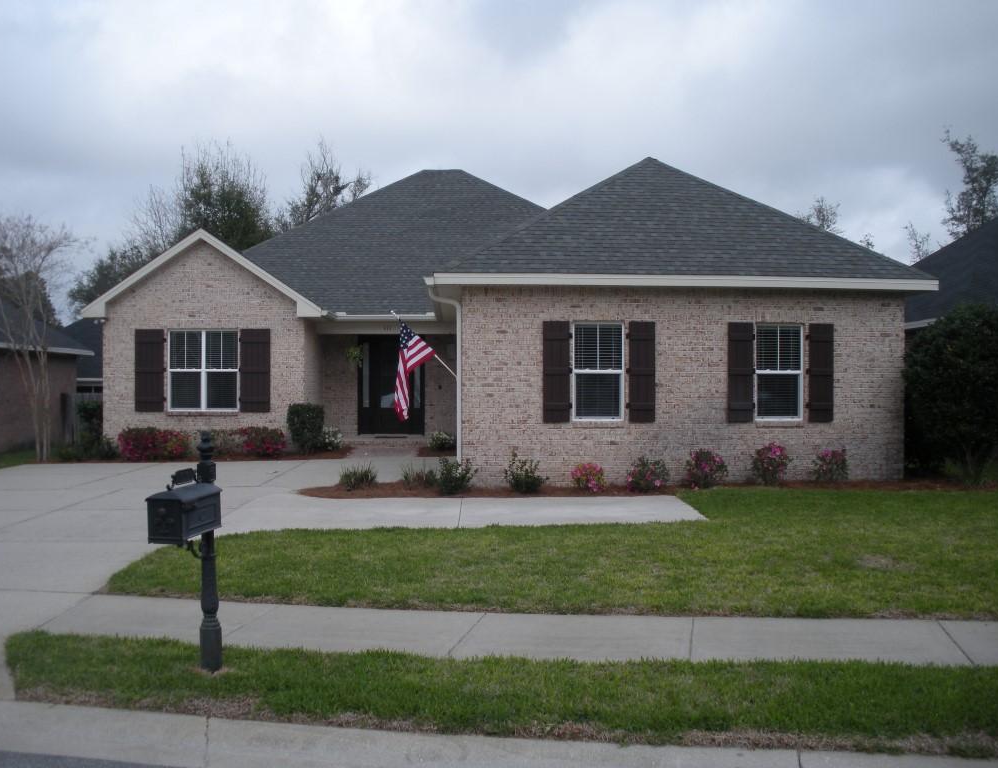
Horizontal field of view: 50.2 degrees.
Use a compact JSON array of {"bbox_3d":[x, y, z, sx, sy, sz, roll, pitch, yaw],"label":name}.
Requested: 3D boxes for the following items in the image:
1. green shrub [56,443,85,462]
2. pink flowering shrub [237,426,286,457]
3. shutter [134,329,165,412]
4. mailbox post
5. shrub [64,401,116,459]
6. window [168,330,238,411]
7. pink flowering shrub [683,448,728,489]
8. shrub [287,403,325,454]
[{"bbox_3d":[-7.663,1.222,19.000,0.480,0.340,0.420,0,0,-4],"label":"green shrub"},{"bbox_3d":[-4.279,1.063,19.350,0.850,0.570,0.700,0,0,-4],"label":"pink flowering shrub"},{"bbox_3d":[-6.472,-0.244,19.720,0.550,1.540,0.060,0,0,-4],"label":"shutter"},{"bbox_3d":[-1.700,0.955,5.880,0.220,1.370,0.620,0,0,9],"label":"mailbox post"},{"bbox_3d":[-7.442,0.847,19.400,0.950,1.080,0.850,0,0,-4],"label":"shrub"},{"bbox_3d":[-5.504,-0.244,19.820,1.310,1.520,0.090,0,0,-4],"label":"window"},{"bbox_3d":[3.112,1.274,16.050,0.640,0.590,0.580,0,0,-4],"label":"pink flowering shrub"},{"bbox_3d":[-3.525,0.815,19.500,0.660,0.920,0.660,0,0,-4],"label":"shrub"}]

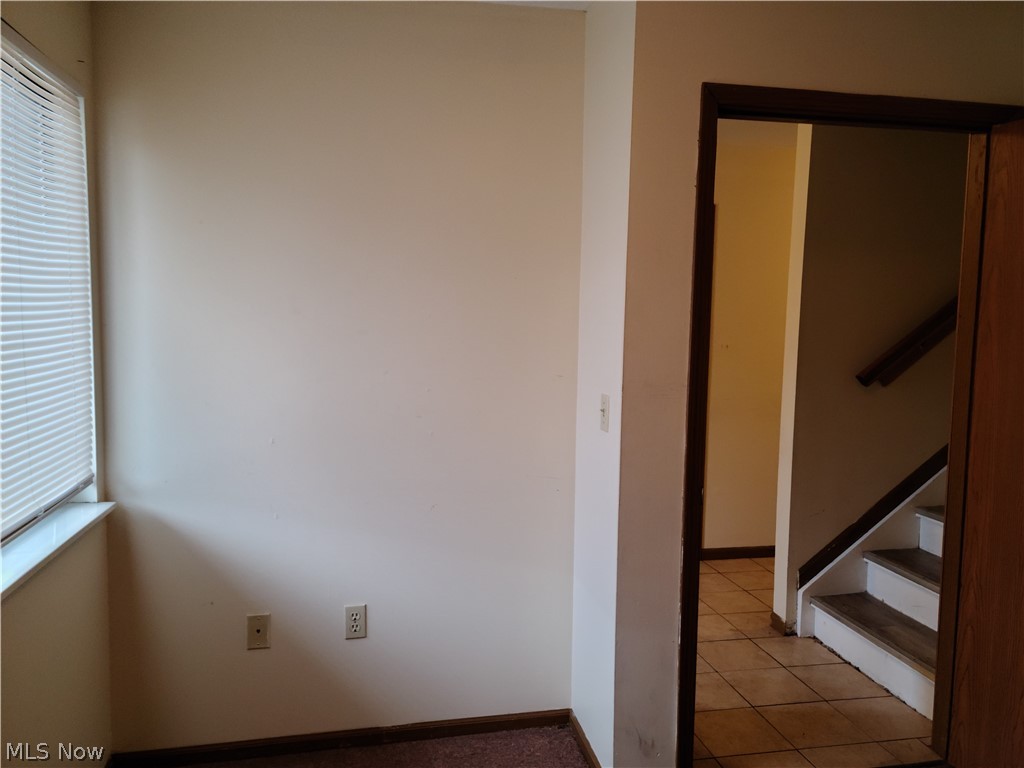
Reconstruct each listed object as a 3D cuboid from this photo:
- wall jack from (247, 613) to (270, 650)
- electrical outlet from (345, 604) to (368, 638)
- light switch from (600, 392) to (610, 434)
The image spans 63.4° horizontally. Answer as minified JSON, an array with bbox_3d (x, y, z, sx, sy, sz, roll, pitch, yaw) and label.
[{"bbox_3d":[-0.815,0.801,2.672,0.070,0.114,0.009,0,5,-12],"label":"wall jack"},{"bbox_3d":[-0.515,0.787,2.737,0.070,0.114,0.009,0,5,-12],"label":"electrical outlet"},{"bbox_3d":[0.284,0.089,2.543,0.013,0.114,0.070,0,5,-11],"label":"light switch"}]

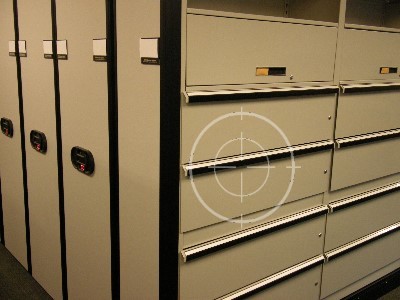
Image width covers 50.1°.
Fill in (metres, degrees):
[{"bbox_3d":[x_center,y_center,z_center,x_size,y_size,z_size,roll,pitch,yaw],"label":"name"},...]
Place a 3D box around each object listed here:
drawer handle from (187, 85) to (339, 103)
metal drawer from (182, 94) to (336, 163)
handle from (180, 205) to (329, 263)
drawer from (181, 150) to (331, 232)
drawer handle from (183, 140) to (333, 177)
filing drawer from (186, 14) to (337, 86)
[{"bbox_3d":[0.298,-0.235,1.753,0.900,0.038,0.035,-8,16,-38],"label":"drawer handle"},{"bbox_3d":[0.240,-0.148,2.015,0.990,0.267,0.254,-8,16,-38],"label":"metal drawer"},{"bbox_3d":[0.306,0.374,2.010,0.949,0.039,0.035,-8,16,-38],"label":"handle"},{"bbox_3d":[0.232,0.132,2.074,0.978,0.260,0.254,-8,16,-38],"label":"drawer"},{"bbox_3d":[0.314,0.027,1.934,0.949,0.039,0.035,-8,16,-38],"label":"drawer handle"},{"bbox_3d":[0.190,-0.422,1.863,0.866,0.245,0.350,-8,16,-38],"label":"filing drawer"}]

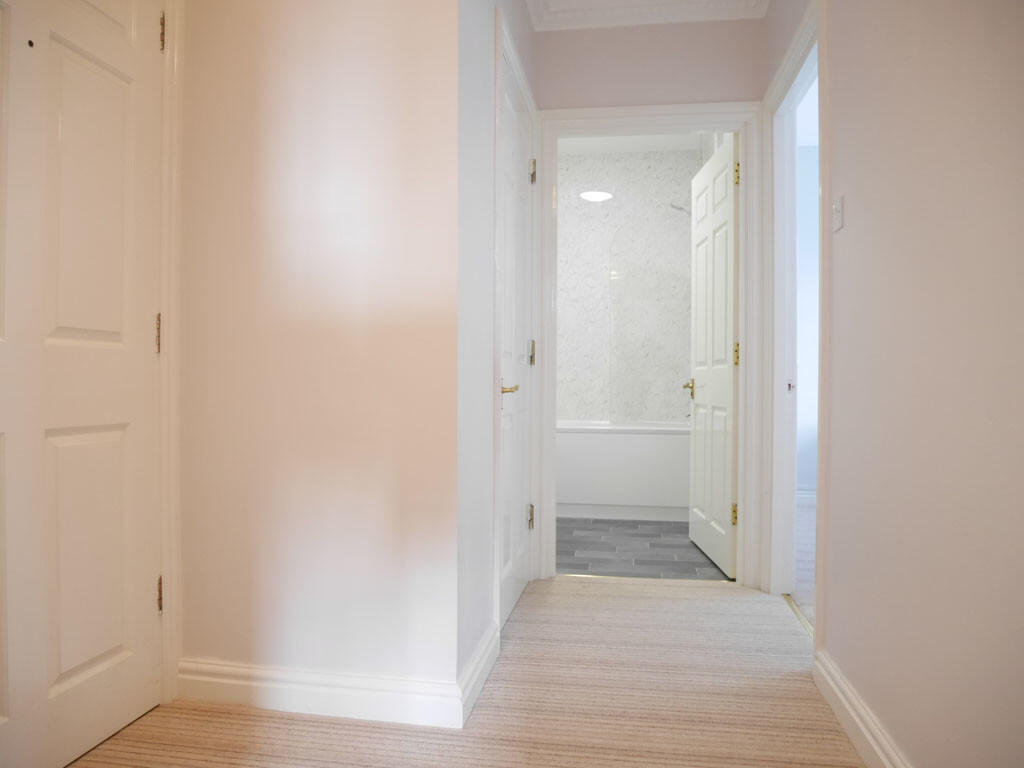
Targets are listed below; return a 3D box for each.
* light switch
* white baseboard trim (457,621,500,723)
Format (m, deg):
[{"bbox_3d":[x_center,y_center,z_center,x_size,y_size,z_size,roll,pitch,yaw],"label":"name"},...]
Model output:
[{"bbox_3d":[0.909,-0.475,1.987,0.012,0.086,0.086,0,0,9],"label":"light switch"},{"bbox_3d":[-0.091,0.840,2.107,0.020,0.104,0.530,0,0,9],"label":"white baseboard trim"}]

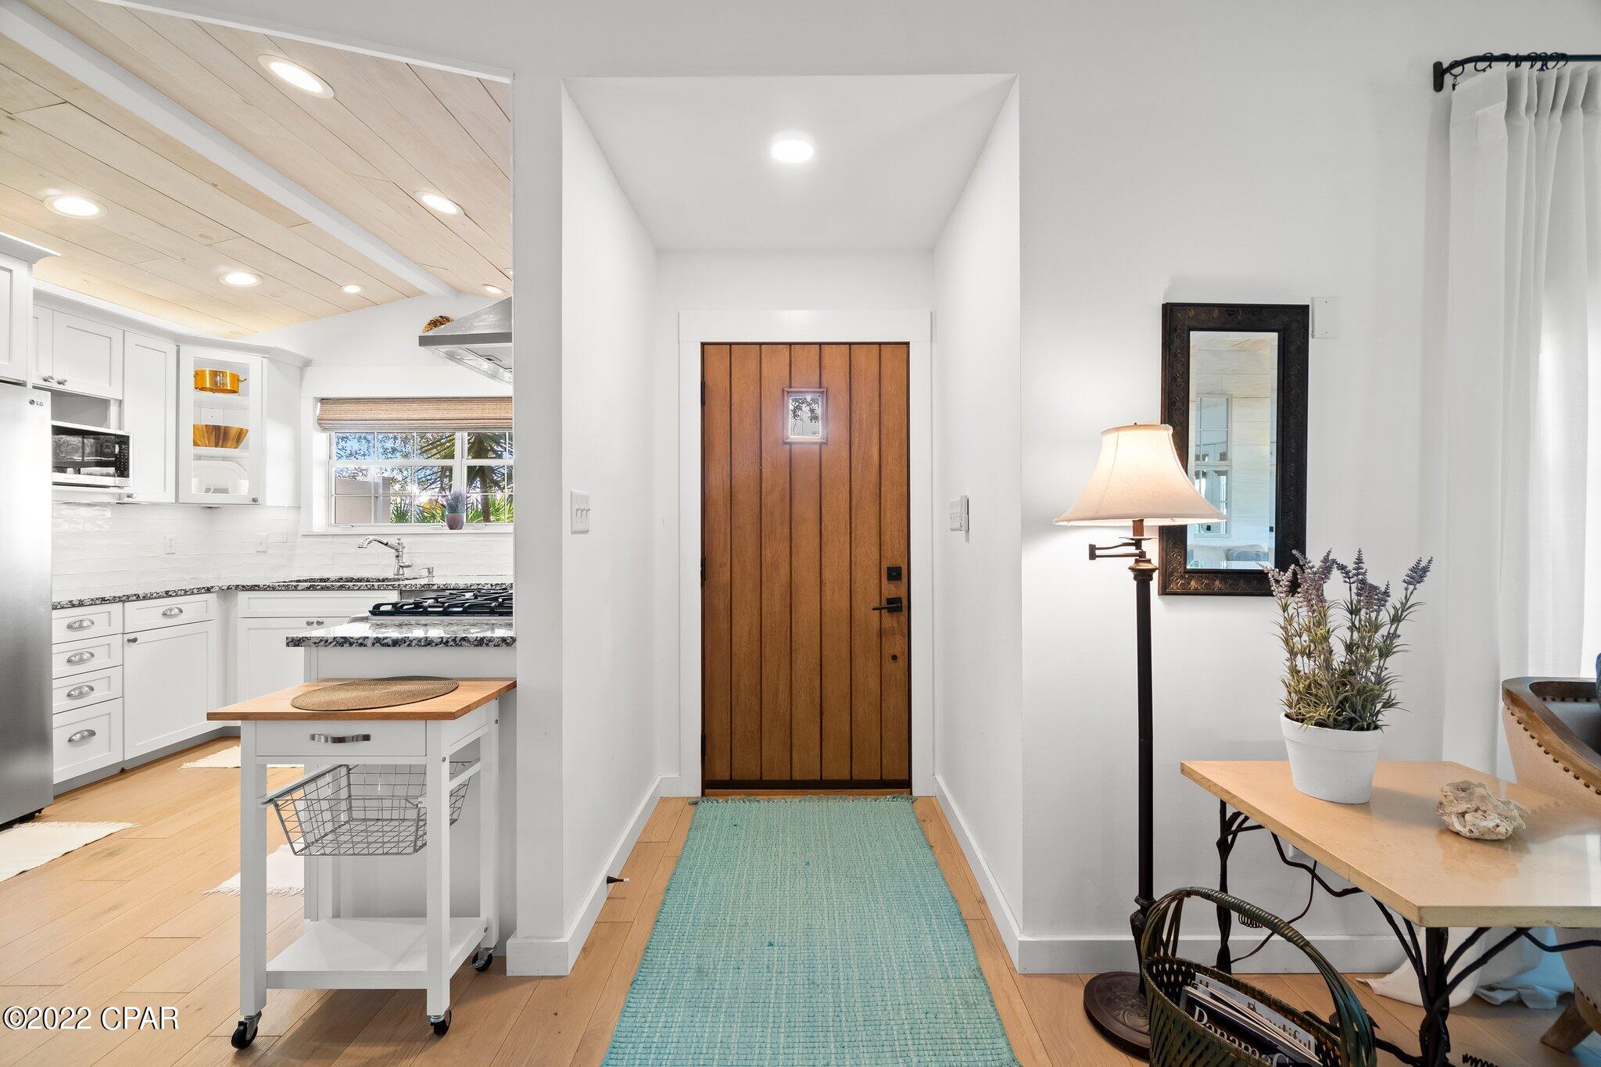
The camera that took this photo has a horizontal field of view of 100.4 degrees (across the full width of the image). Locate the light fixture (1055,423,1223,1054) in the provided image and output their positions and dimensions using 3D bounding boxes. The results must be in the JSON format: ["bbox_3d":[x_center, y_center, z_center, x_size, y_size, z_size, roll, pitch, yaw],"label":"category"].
[{"bbox_3d":[0.838,0.471,1.645,0.430,1.490,0.430,0,1,0],"label":"light fixture"}]

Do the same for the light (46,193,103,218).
[{"bbox_3d":[-3.113,-1.405,2.862,0.180,0.030,0.180,-11,1,0],"label":"light"}]

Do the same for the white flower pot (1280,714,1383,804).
[{"bbox_3d":[1.256,0.525,1.579,0.188,0.167,0.188,0,1,0],"label":"white flower pot"}]

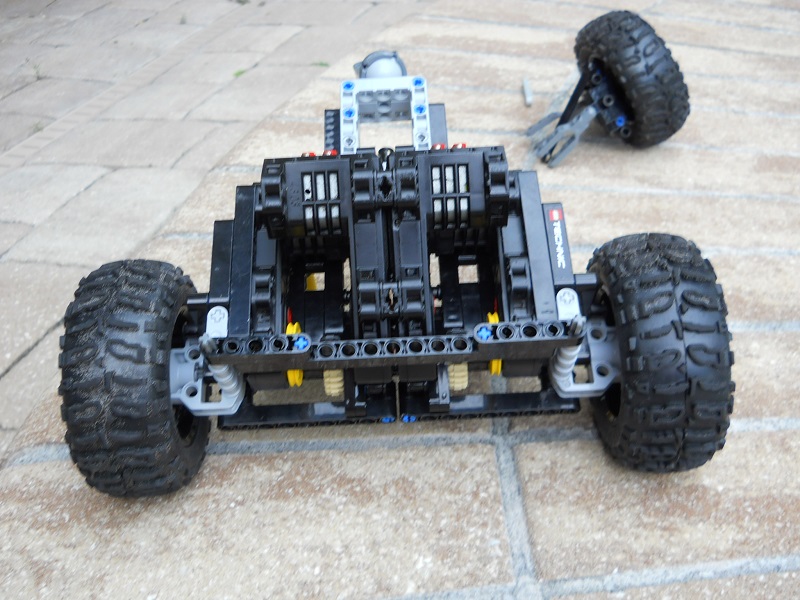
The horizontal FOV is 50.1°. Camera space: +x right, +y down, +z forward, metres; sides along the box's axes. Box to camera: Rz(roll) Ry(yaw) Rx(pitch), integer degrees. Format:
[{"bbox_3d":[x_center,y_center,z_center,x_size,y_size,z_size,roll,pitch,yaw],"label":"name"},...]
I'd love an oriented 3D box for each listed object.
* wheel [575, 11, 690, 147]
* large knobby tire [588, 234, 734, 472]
[{"bbox_3d":[0.157,-0.149,0.581,0.039,0.095,0.095,-31,39,3],"label":"wheel"},{"bbox_3d":[0.100,0.021,0.342,0.039,0.095,0.095,-4,36,1],"label":"large knobby tire"}]

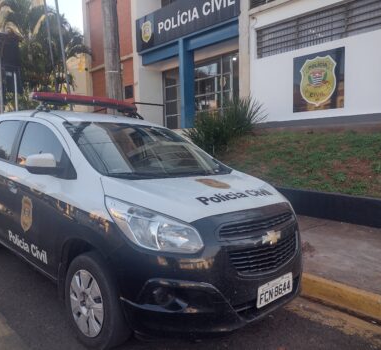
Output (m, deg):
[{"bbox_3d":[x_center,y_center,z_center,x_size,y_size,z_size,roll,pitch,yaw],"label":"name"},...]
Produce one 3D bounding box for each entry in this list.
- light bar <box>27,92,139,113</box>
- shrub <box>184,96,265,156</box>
[{"bbox_3d":[-1.032,-0.749,3.773,1.170,0.100,0.270,-3,7,-44],"label":"light bar"},{"bbox_3d":[0.868,-1.277,9.300,2.000,1.500,1.800,0,5,0],"label":"shrub"}]

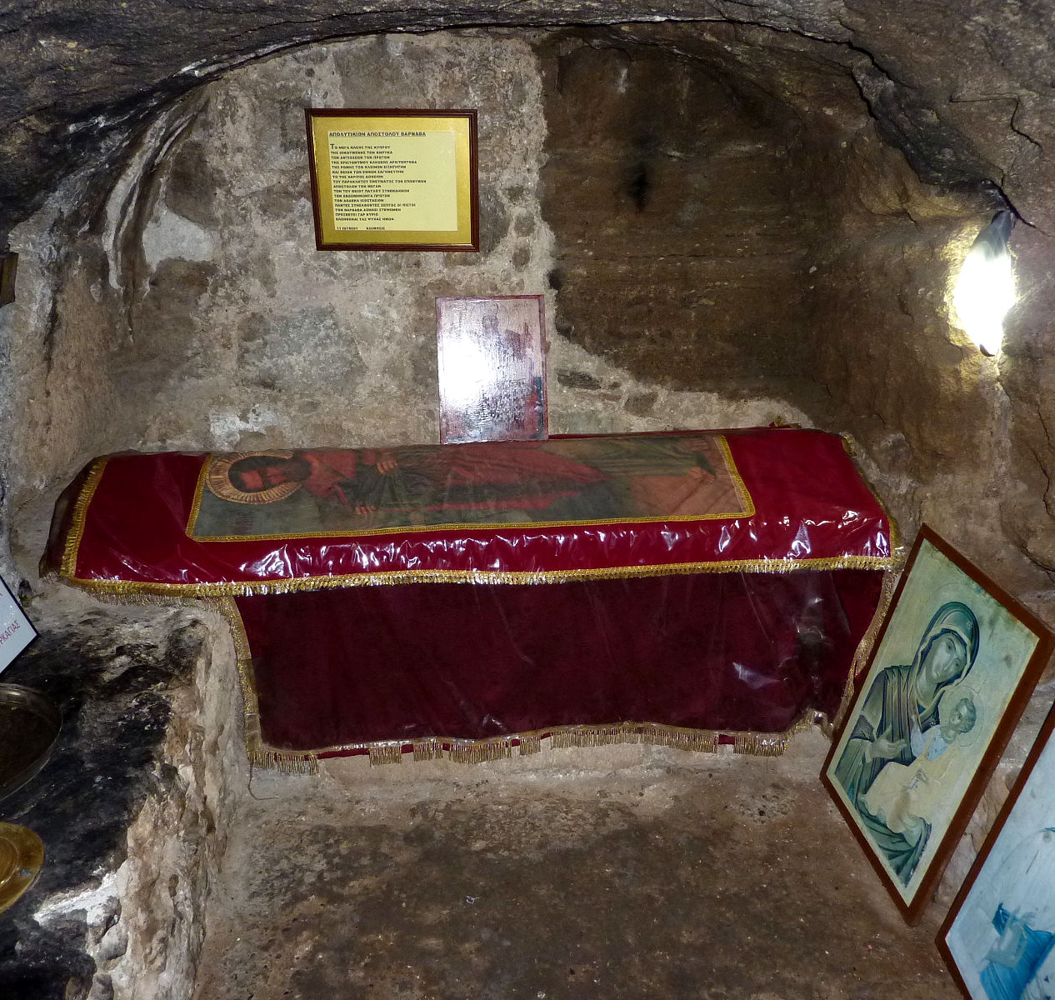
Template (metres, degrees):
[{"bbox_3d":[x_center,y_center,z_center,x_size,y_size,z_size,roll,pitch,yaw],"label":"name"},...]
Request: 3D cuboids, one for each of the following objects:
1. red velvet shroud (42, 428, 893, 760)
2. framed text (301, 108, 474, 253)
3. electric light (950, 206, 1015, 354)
[{"bbox_3d":[-0.111,0.233,2.469,1.930,0.740,0.490,-2,23,-5],"label":"red velvet shroud"},{"bbox_3d":[-0.311,-0.747,2.268,0.392,0.320,0.020,0,23,-2],"label":"framed text"},{"bbox_3d":[0.884,-0.419,1.858,0.100,0.260,0.095,20,30,39],"label":"electric light"}]

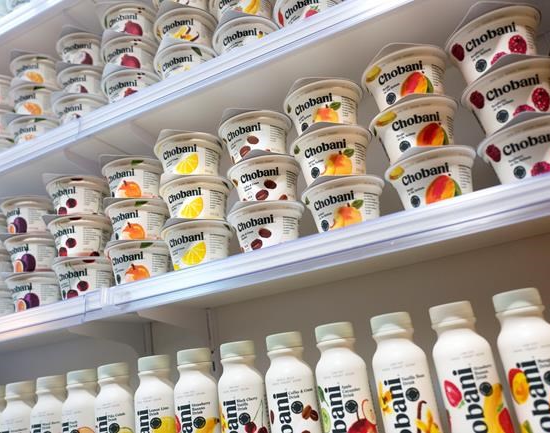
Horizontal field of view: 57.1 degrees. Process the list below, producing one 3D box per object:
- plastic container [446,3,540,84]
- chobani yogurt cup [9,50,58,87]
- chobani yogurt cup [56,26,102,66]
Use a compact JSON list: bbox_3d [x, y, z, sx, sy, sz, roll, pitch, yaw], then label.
[{"bbox_3d":[0.235,-0.167,0.528,0.096,0.063,0.096,-19,-19,31],"label":"plastic container"},{"bbox_3d":[-0.429,-0.247,0.923,0.096,0.063,0.096,-8,-16,-2],"label":"chobani yogurt cup"},{"bbox_3d":[-0.332,-0.271,0.891,0.096,0.063,0.096,-8,-16,-2],"label":"chobani yogurt cup"}]

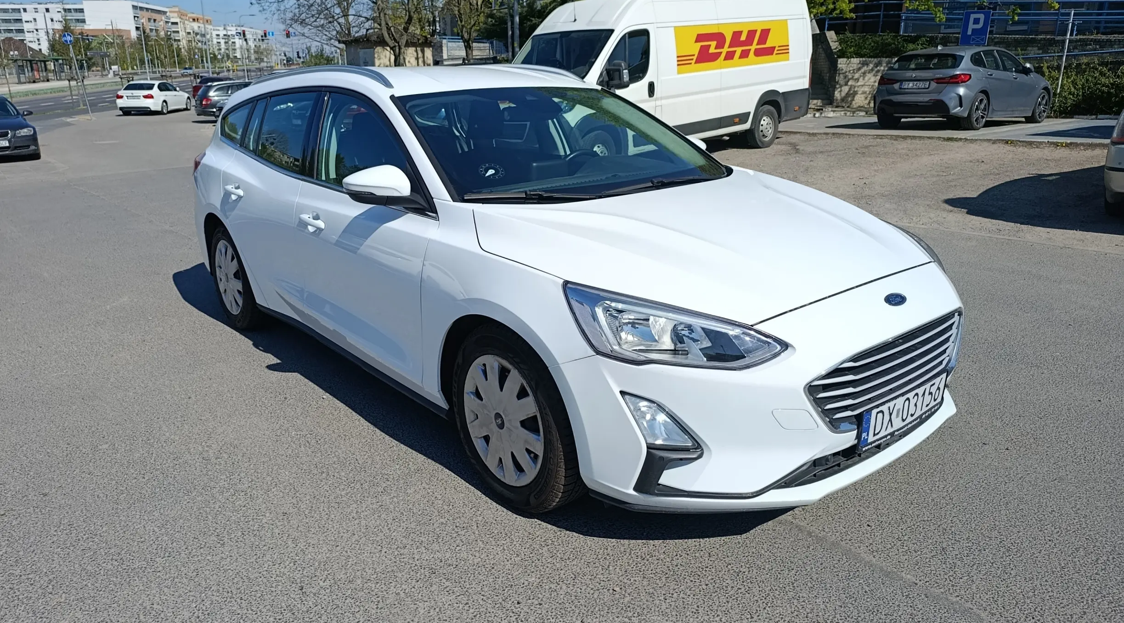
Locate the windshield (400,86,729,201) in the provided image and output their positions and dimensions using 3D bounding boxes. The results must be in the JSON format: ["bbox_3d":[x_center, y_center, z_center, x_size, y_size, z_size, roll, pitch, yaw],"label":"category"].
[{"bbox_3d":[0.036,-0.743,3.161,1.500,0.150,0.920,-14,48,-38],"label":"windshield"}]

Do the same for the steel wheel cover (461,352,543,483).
[{"bbox_3d":[-0.184,0.348,2.391,0.060,0.435,0.435,-14,21,-38],"label":"steel wheel cover"}]

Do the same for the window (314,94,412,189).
[{"bbox_3d":[-0.820,-0.694,3.041,0.060,0.430,1.000,18,-1,-43],"label":"window"}]

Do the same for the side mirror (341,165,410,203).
[{"bbox_3d":[-0.651,-0.453,2.671,0.245,0.160,0.185,-15,21,-38],"label":"side mirror"}]

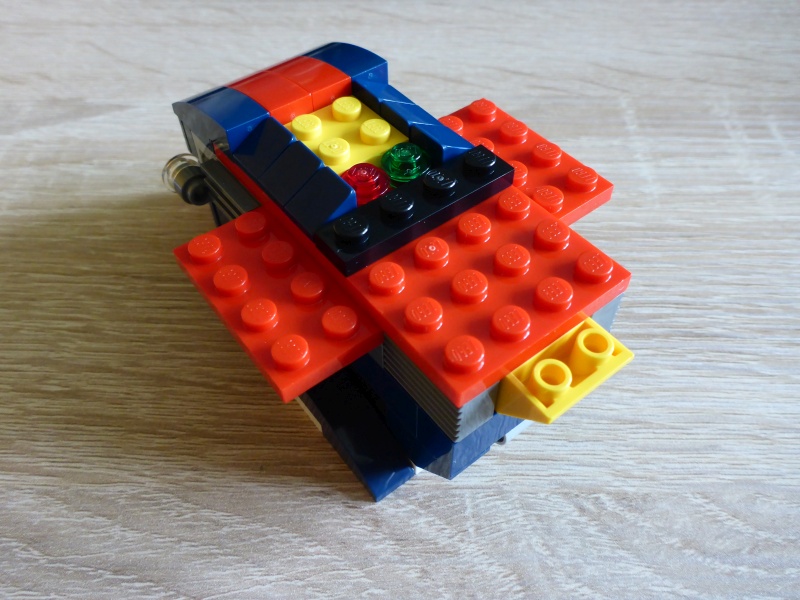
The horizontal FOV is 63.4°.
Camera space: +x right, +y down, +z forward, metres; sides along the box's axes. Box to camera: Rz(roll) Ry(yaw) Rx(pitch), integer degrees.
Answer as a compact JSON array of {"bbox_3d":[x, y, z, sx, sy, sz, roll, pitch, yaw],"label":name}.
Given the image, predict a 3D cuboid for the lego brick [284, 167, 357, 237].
[{"bbox_3d":[-0.012,-0.014,0.095,0.008,0.006,0.008,-31,57,-23],"label":"lego brick"}]

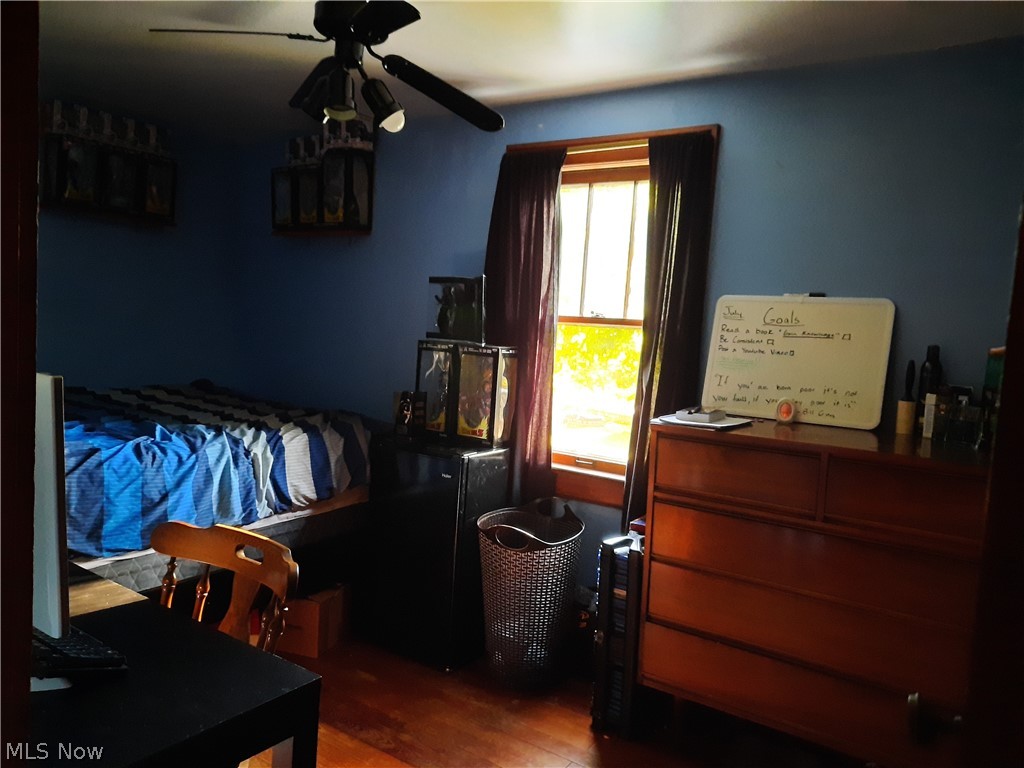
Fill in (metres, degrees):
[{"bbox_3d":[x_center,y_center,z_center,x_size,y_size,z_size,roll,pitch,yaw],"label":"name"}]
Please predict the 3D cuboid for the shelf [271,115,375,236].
[{"bbox_3d":[-0.974,-1.054,3.804,0.582,0.565,0.160,6,5,34],"label":"shelf"}]

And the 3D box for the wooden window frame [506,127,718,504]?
[{"bbox_3d":[0.338,-0.257,3.033,0.939,1.471,0.090,6,5,34],"label":"wooden window frame"}]

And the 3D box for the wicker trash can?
[{"bbox_3d":[0.061,0.761,2.709,0.387,0.615,0.387,3,4,0],"label":"wicker trash can"}]

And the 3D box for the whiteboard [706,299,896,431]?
[{"bbox_3d":[0.972,-0.086,2.550,0.591,0.438,0.020,6,-8,34],"label":"whiteboard"}]

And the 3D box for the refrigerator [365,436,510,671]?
[{"bbox_3d":[-0.293,0.626,2.986,0.435,0.800,0.430,6,5,28],"label":"refrigerator"}]

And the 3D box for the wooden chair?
[{"bbox_3d":[-0.723,0.720,1.384,0.440,0.810,0.480,5,5,26],"label":"wooden chair"}]

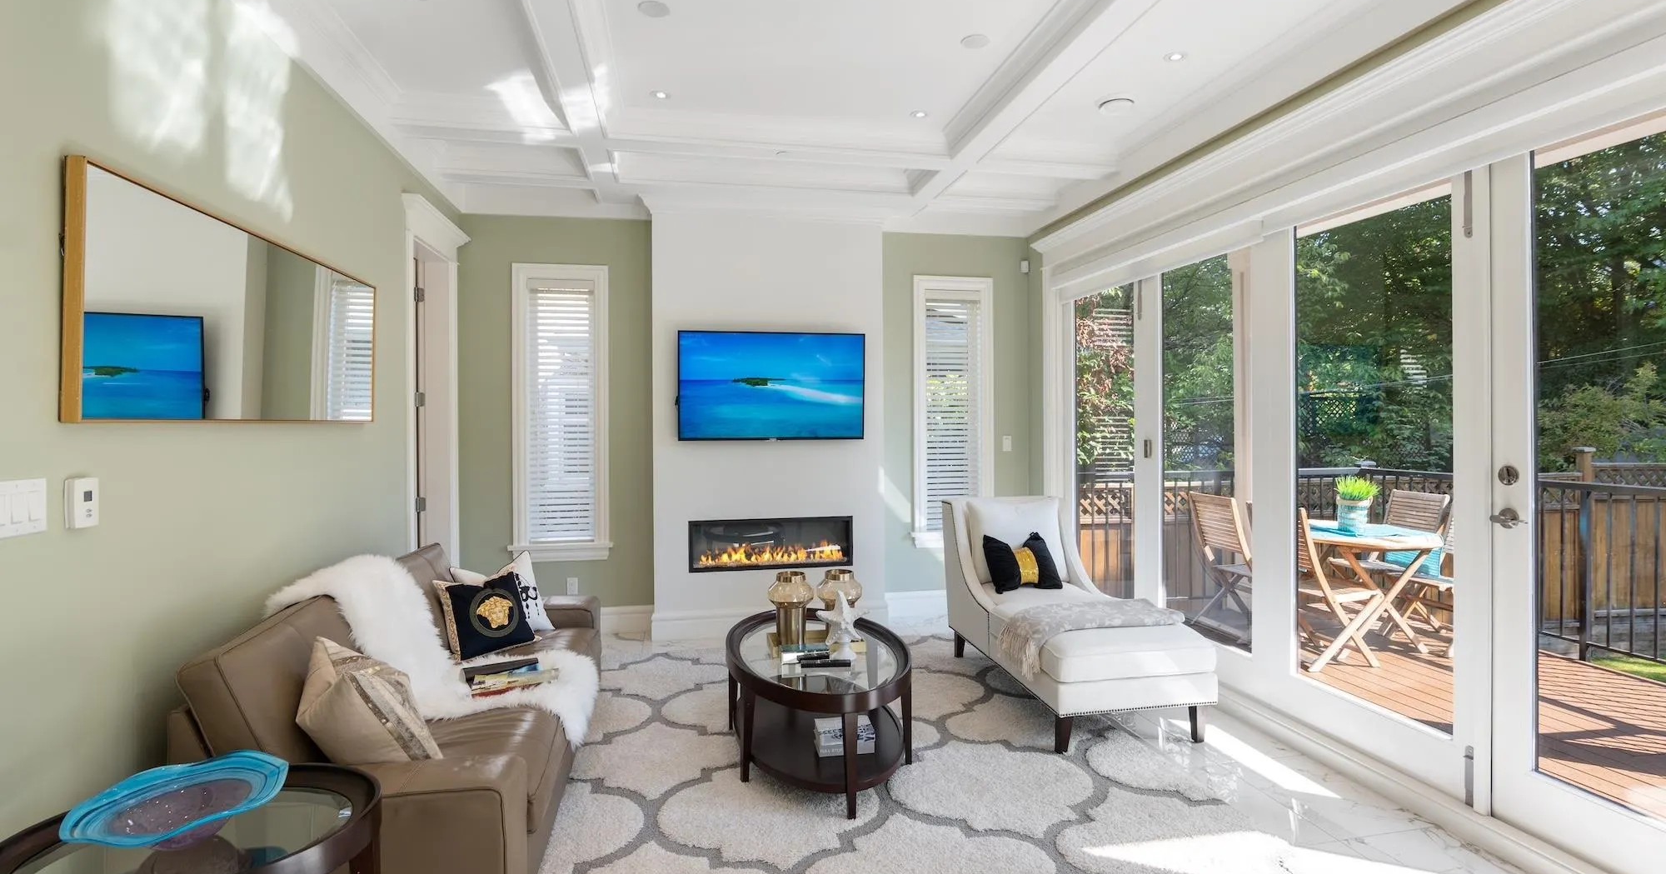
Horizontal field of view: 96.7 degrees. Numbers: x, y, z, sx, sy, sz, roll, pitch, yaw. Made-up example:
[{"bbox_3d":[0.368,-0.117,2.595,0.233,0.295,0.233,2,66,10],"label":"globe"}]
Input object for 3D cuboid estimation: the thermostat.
[{"bbox_3d":[-1.761,0.157,1.731,0.028,0.113,0.073,0,1,-12],"label":"thermostat"}]

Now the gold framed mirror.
[{"bbox_3d":[-1.910,-0.350,2.509,0.050,0.615,1.650,0,1,-12],"label":"gold framed mirror"}]

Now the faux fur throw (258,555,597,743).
[{"bbox_3d":[-1.473,0.837,2.908,0.970,0.660,0.850,0,1,-12],"label":"faux fur throw"}]

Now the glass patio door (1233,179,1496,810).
[{"bbox_3d":[2.077,0.109,2.936,0.060,2.260,0.970,0,1,-12],"label":"glass patio door"}]

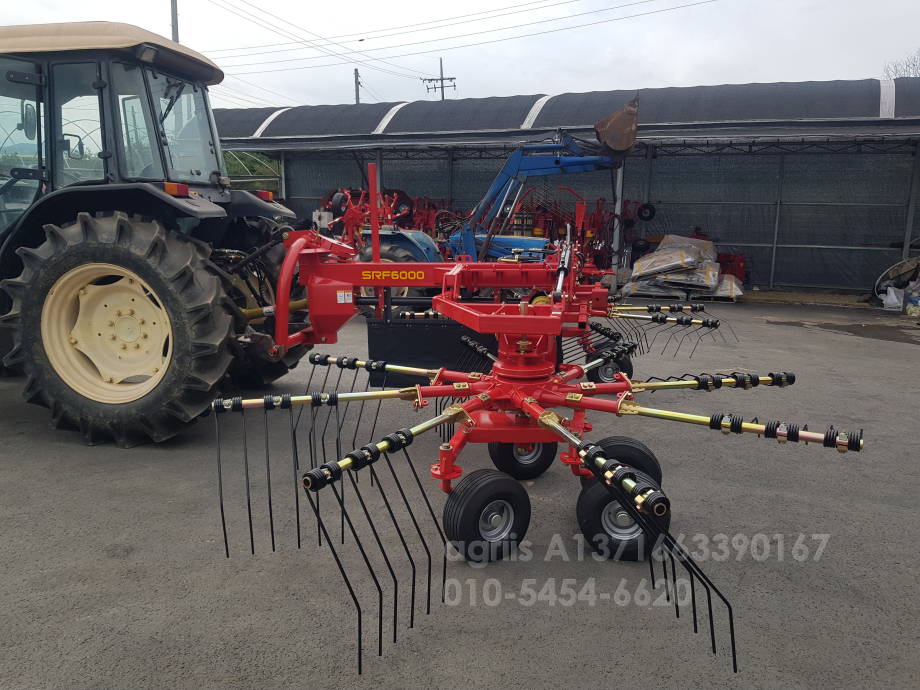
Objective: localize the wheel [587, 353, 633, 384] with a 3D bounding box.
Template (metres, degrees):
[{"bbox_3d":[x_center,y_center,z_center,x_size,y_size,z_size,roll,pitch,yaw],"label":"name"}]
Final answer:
[{"bbox_3d":[1.323,0.231,6.077,0.390,0.390,0.158,3,10,17],"label":"wheel"}]

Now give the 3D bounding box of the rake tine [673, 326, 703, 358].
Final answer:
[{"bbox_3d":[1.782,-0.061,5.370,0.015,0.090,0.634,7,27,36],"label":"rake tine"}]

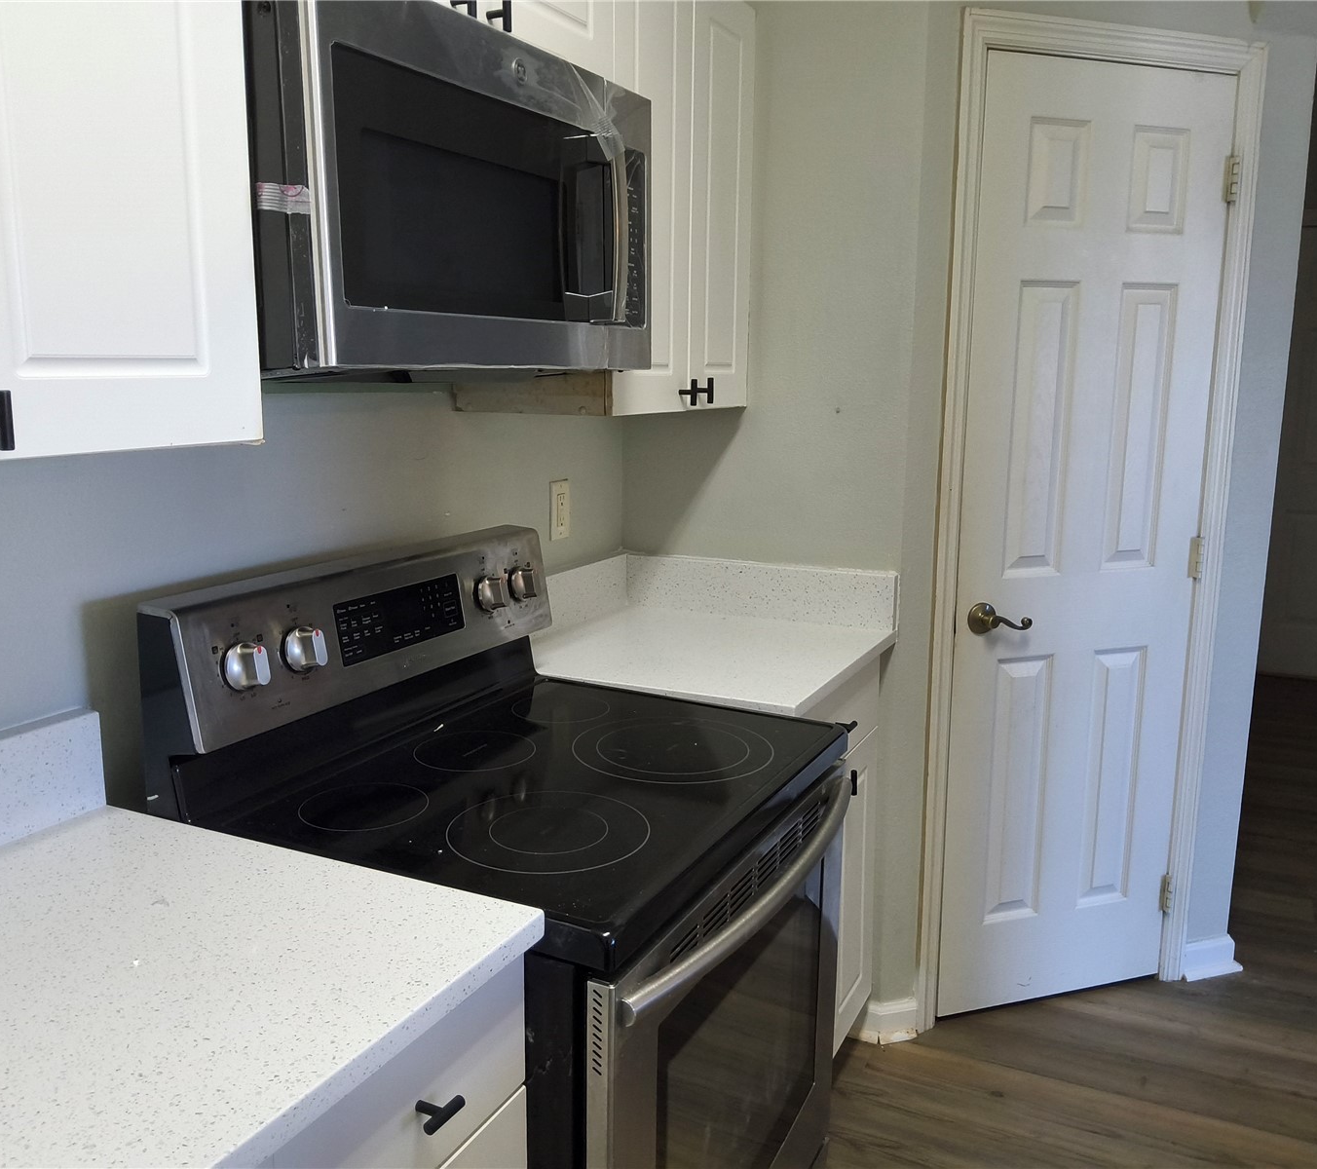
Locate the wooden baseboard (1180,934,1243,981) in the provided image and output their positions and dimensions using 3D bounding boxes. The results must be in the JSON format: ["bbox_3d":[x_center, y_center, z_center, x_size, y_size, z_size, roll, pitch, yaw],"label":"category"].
[{"bbox_3d":[1.346,0.901,2.736,0.172,0.096,0.030,-3,11,-17],"label":"wooden baseboard"}]

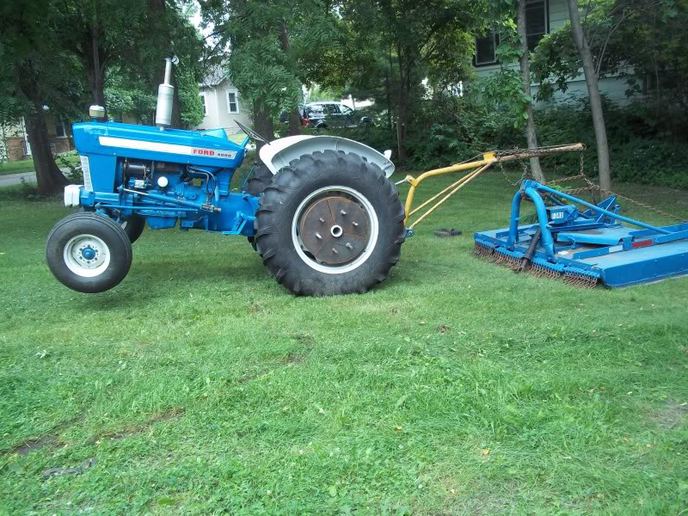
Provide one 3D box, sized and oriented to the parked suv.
[{"bbox_3d":[-0.145,-8.178,41.500,4.750,1.770,1.870,-7,13,-12],"label":"parked suv"}]

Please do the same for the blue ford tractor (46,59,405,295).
[{"bbox_3d":[-1.103,-0.829,7.138,3.200,2.140,1.870,2,11,-12],"label":"blue ford tractor"}]

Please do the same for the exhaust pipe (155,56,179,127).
[{"bbox_3d":[-1.706,-1.582,6.861,0.180,0.660,0.150,2,11,-12],"label":"exhaust pipe"}]

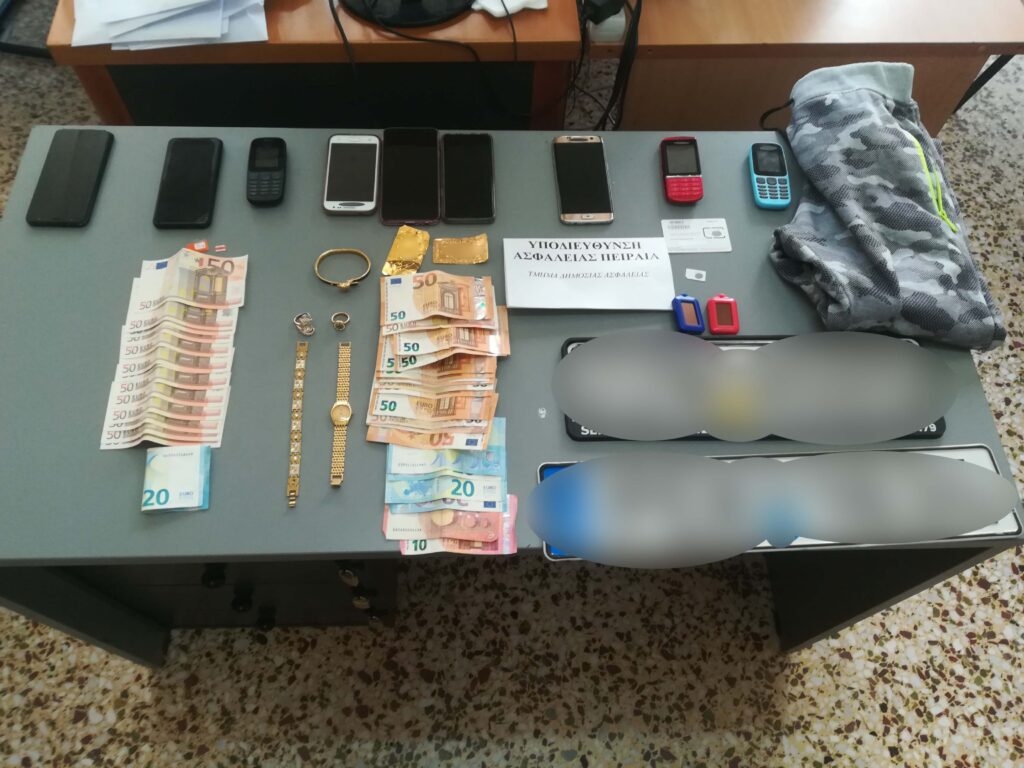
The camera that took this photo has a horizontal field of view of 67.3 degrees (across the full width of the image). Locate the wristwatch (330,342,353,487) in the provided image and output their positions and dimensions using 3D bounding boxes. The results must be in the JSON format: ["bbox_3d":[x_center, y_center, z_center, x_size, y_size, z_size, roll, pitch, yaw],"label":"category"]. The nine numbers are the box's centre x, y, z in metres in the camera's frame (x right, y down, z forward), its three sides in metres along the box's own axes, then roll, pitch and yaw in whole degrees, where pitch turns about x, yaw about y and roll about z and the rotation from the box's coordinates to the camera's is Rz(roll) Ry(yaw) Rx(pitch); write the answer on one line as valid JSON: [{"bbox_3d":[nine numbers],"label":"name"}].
[{"bbox_3d":[-0.196,0.032,0.884,0.024,0.008,0.182,-2,63,-2],"label":"wristwatch"}]

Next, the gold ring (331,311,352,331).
[{"bbox_3d":[-0.212,-0.078,0.948,0.021,0.011,0.024,-1,64,-2],"label":"gold ring"}]

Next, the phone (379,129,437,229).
[{"bbox_3d":[-0.137,-0.283,1.041,0.078,0.010,0.166,-2,63,-3],"label":"phone"}]

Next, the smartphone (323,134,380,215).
[{"bbox_3d":[-0.217,-0.287,1.053,0.069,0.009,0.134,-1,64,-2],"label":"smartphone"}]

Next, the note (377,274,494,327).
[{"bbox_3d":[-0.091,-0.105,0.943,0.138,0.014,0.076,-1,59,-2],"label":"note"}]

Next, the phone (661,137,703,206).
[{"bbox_3d":[0.233,-0.292,1.054,0.048,0.013,0.111,0,63,-1],"label":"phone"}]

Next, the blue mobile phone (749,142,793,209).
[{"bbox_3d":[0.353,-0.284,1.052,0.048,0.014,0.111,2,63,0],"label":"blue mobile phone"}]

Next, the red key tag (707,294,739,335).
[{"bbox_3d":[0.261,-0.086,0.951,0.037,0.010,0.056,5,63,1],"label":"red key tag"}]

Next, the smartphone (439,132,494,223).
[{"bbox_3d":[-0.059,-0.283,1.054,0.070,0.009,0.150,-1,64,-2],"label":"smartphone"}]

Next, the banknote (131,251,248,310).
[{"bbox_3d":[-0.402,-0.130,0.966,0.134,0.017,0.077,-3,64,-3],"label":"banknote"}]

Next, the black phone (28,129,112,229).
[{"bbox_3d":[-0.596,-0.280,1.042,0.076,0.009,0.160,-1,64,-1],"label":"black phone"}]

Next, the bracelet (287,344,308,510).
[{"bbox_3d":[-0.248,0.043,0.891,0.013,0.004,0.210,-3,64,-3],"label":"bracelet"}]

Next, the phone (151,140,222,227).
[{"bbox_3d":[-0.430,-0.268,1.026,0.073,0.010,0.152,-2,63,-2],"label":"phone"}]

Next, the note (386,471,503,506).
[{"bbox_3d":[-0.072,0.095,0.844,0.132,0.012,0.072,0,63,-2],"label":"note"}]

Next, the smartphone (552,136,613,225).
[{"bbox_3d":[0.096,-0.279,1.046,0.073,0.008,0.151,-2,63,-2],"label":"smartphone"}]

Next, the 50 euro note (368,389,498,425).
[{"bbox_3d":[-0.093,0.006,0.905,0.140,0.011,0.077,3,64,0],"label":"50 euro note"}]

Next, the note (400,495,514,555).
[{"bbox_3d":[-0.056,0.149,0.828,0.123,0.008,0.066,-1,63,-2],"label":"note"}]

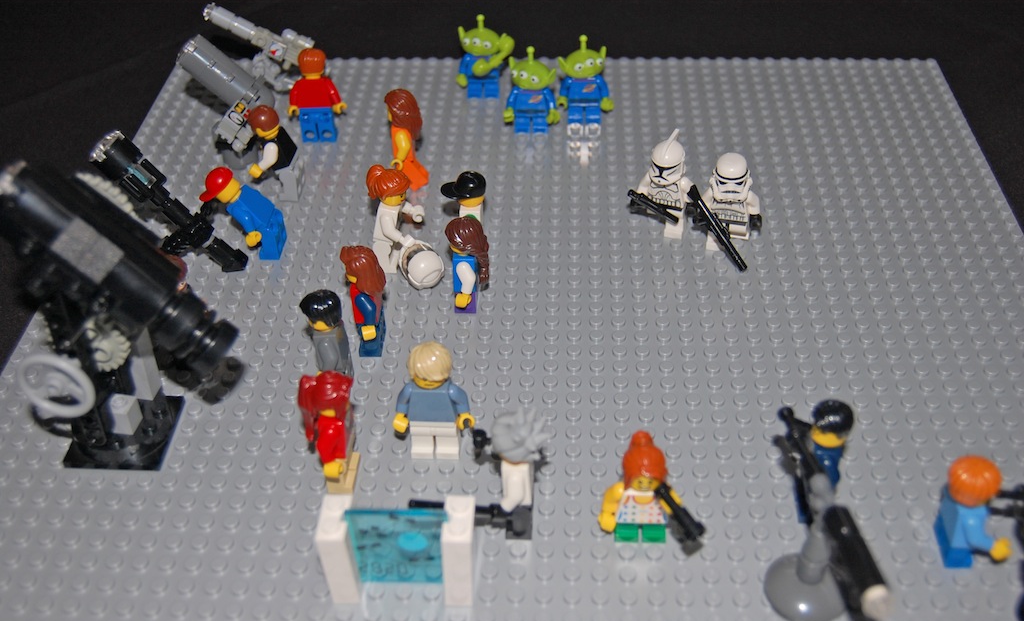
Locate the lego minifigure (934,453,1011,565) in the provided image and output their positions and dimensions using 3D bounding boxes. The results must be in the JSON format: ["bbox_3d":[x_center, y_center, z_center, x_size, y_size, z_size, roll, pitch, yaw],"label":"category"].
[{"bbox_3d":[0.131,0.056,0.311,0.019,0.035,0.024,1,40,3],"label":"lego minifigure"}]

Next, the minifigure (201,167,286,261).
[{"bbox_3d":[-0.106,-0.039,0.437,0.030,0.038,0.025,1,40,3],"label":"minifigure"}]

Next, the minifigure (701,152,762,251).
[{"bbox_3d":[0.085,-0.044,0.429,0.024,0.041,0.016,1,40,3],"label":"minifigure"}]

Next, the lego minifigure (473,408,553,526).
[{"bbox_3d":[0.001,0.046,0.322,0.022,0.044,0.024,1,40,3],"label":"lego minifigure"}]

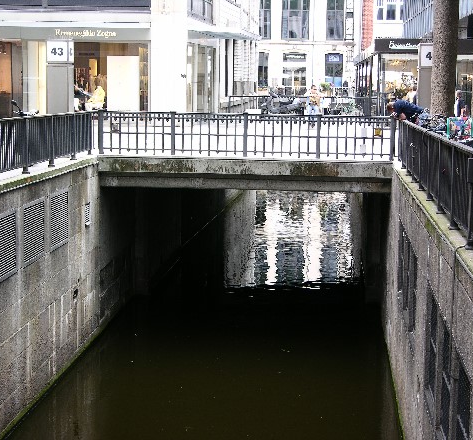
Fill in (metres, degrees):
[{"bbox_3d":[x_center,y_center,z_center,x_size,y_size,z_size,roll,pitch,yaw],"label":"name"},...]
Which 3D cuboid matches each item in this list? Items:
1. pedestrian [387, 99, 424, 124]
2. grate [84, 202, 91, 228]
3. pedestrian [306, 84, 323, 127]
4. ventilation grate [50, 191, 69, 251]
[{"bbox_3d":[3.747,-1.909,25.723,0.930,1.400,0.550,0,6,-3],"label":"pedestrian"},{"bbox_3d":[-3.389,-0.121,27.226,0.090,0.490,0.610,1,6,4],"label":"grate"},{"bbox_3d":[3.207,-4.679,48.800,0.680,1.760,0.420,0,6,-7],"label":"pedestrian"},{"bbox_3d":[-3.617,0.001,24.298,0.060,1.140,1.770,1,6,4],"label":"ventilation grate"}]

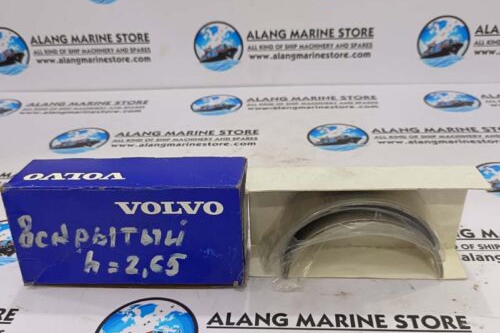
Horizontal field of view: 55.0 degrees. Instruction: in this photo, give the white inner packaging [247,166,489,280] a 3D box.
[{"bbox_3d":[0.076,0.039,0.334,0.153,0.068,0.038,0,25,4],"label":"white inner packaging"}]

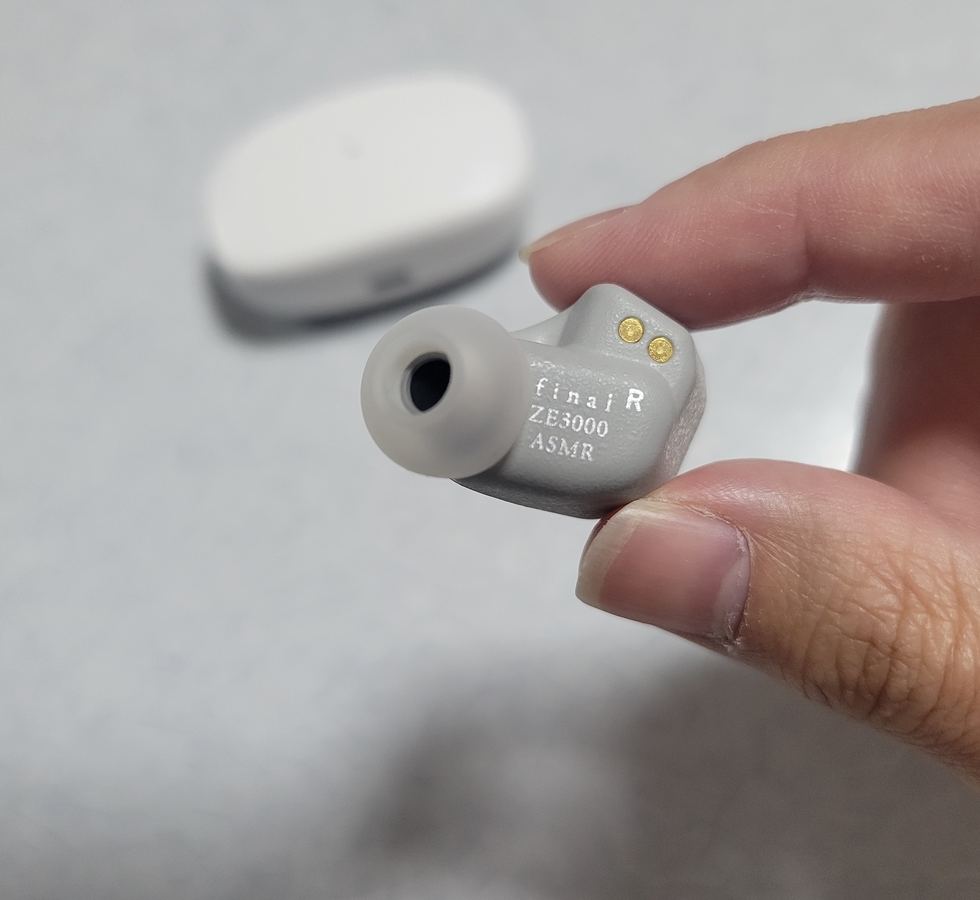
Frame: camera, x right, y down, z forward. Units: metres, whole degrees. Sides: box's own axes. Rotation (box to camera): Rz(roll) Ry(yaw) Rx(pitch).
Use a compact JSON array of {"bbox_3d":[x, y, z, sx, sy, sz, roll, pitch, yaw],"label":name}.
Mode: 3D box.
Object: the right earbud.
[{"bbox_3d":[0.004,-0.005,0.074,0.021,0.026,0.019,13,89,28],"label":"right earbud"}]

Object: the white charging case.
[{"bbox_3d":[-0.025,-0.055,0.197,0.070,0.026,0.043,-17,68,-2],"label":"white charging case"}]

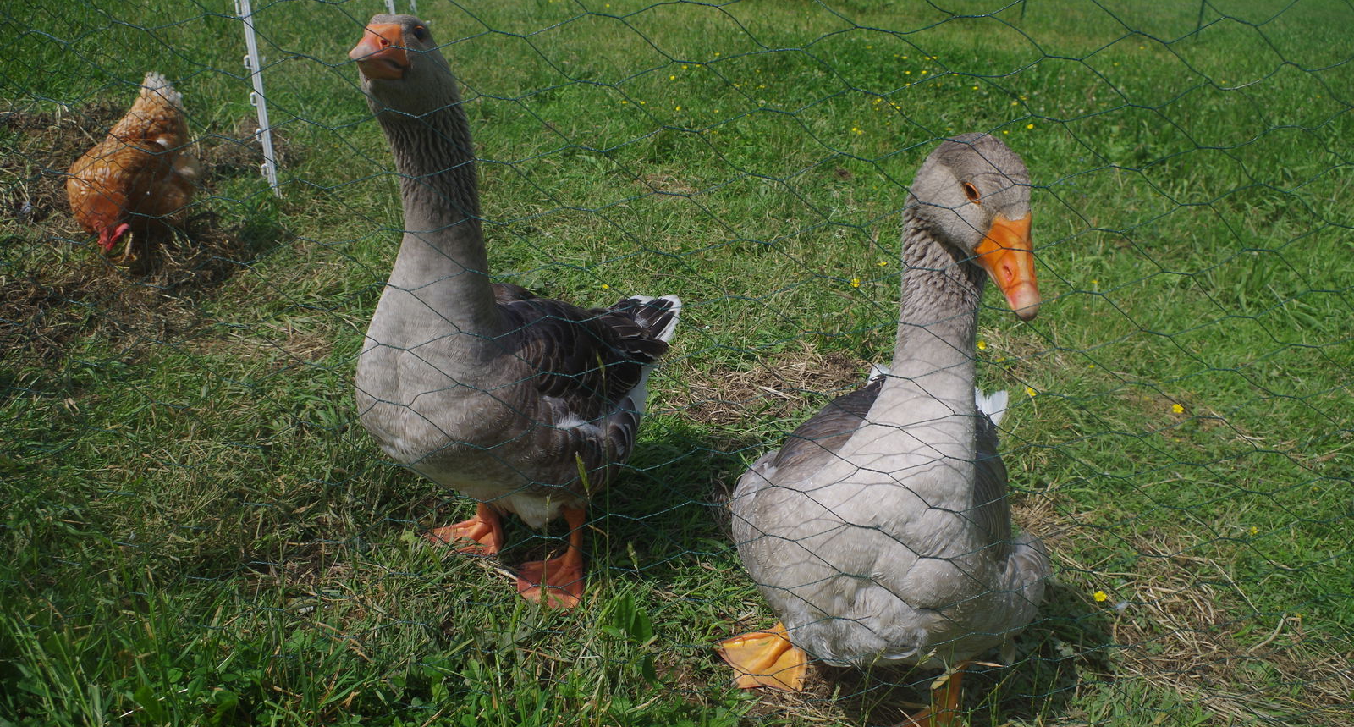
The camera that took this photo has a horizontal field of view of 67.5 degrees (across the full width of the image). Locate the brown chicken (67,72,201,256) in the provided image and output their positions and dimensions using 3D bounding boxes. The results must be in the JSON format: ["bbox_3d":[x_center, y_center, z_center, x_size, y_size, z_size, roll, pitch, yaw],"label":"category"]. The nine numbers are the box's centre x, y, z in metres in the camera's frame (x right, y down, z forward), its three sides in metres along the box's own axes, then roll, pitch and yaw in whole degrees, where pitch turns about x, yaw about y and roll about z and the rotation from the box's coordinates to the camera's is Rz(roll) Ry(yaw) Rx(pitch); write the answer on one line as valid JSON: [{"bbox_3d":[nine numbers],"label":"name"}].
[{"bbox_3d":[-1.396,-0.517,2.620,0.240,0.400,0.410,4,26,9],"label":"brown chicken"}]

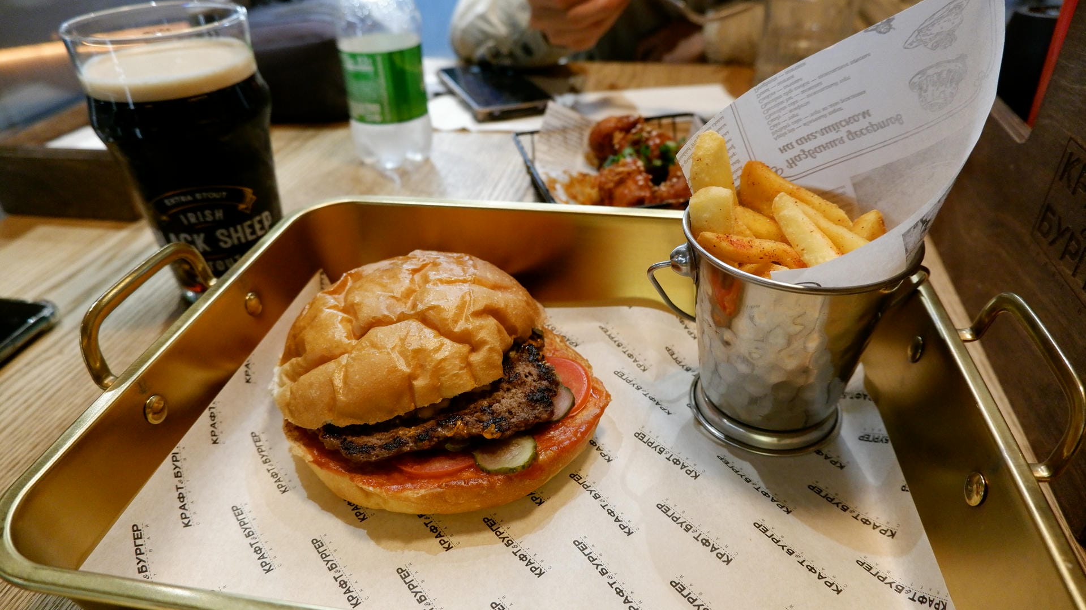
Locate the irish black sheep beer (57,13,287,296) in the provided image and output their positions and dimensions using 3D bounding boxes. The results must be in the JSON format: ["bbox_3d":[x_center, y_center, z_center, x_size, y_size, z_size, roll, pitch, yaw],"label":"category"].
[{"bbox_3d":[-0.188,-0.078,0.365,0.089,0.151,0.089,-12,36,-13],"label":"irish black sheep beer"}]

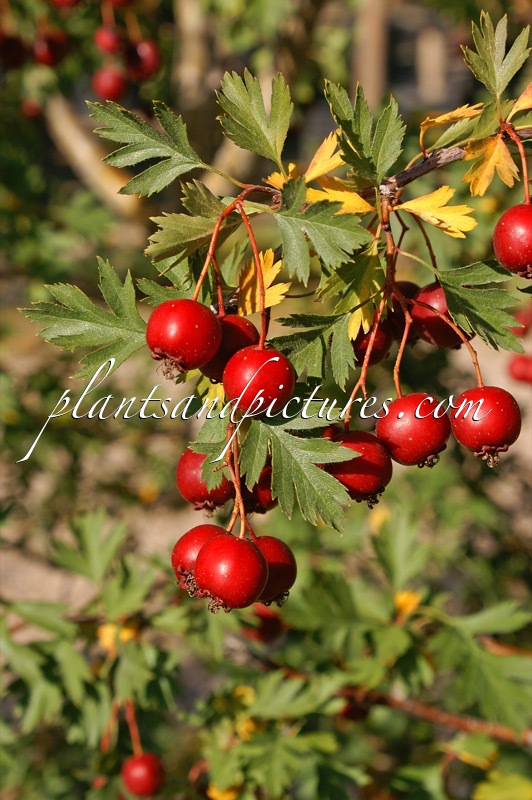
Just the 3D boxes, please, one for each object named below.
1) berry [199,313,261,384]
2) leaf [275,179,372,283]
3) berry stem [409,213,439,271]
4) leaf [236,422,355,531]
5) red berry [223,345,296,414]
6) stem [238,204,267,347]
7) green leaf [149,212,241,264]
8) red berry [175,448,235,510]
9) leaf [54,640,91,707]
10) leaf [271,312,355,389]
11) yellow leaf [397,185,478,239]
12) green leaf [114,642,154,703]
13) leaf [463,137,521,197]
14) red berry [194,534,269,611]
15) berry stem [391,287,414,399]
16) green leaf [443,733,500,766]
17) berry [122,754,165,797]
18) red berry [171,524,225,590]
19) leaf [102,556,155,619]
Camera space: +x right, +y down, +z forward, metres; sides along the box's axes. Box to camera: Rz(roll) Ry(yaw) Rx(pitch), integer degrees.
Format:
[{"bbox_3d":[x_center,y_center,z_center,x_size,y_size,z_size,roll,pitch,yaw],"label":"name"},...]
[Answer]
[{"bbox_3d":[-0.009,-0.011,0.372,0.015,0.015,0.015,0,13,0],"label":"berry"},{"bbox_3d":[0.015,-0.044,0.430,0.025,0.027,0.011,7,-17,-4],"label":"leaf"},{"bbox_3d":[0.038,-0.038,0.400,0.002,0.016,0.003,-25,0,0],"label":"berry stem"},{"bbox_3d":[0.007,0.016,0.358,0.025,0.024,0.009,-1,13,-6],"label":"leaf"},{"bbox_3d":[-0.001,-0.004,0.358,0.015,0.015,0.015,0,13,0],"label":"red berry"},{"bbox_3d":[-0.004,-0.034,0.448,0.004,0.040,0.004,-10,-2,0],"label":"stem"},{"bbox_3d":[-0.020,-0.045,0.466,0.026,0.017,0.008,-5,52,-3],"label":"green leaf"},{"bbox_3d":[-0.014,0.018,0.378,0.014,0.015,0.014,0,13,0],"label":"red berry"},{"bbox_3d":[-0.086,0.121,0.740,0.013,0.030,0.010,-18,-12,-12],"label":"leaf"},{"bbox_3d":[0.010,-0.011,0.370,0.019,0.017,0.008,-1,13,-6],"label":"leaf"},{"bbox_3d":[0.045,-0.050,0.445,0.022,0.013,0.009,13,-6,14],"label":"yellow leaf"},{"bbox_3d":[-0.054,0.112,0.690,0.017,0.025,0.010,-6,8,-1],"label":"green leaf"},{"bbox_3d":[0.053,-0.055,0.388,0.013,0.013,0.006,12,6,2],"label":"leaf"},{"bbox_3d":[-0.008,0.040,0.388,0.017,0.018,0.017,9,-3,0],"label":"red berry"},{"bbox_3d":[0.029,-0.013,0.362,0.005,0.025,0.004,0,13,0],"label":"berry stem"},{"bbox_3d":[0.078,0.132,0.630,0.020,0.006,0.014,9,41,2],"label":"green leaf"},{"bbox_3d":[-0.056,0.170,0.755,0.020,0.020,0.020,0,13,0],"label":"berry"},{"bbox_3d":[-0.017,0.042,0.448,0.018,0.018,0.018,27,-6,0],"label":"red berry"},{"bbox_3d":[-0.061,0.083,0.740,0.022,0.028,0.011,15,6,6],"label":"leaf"}]

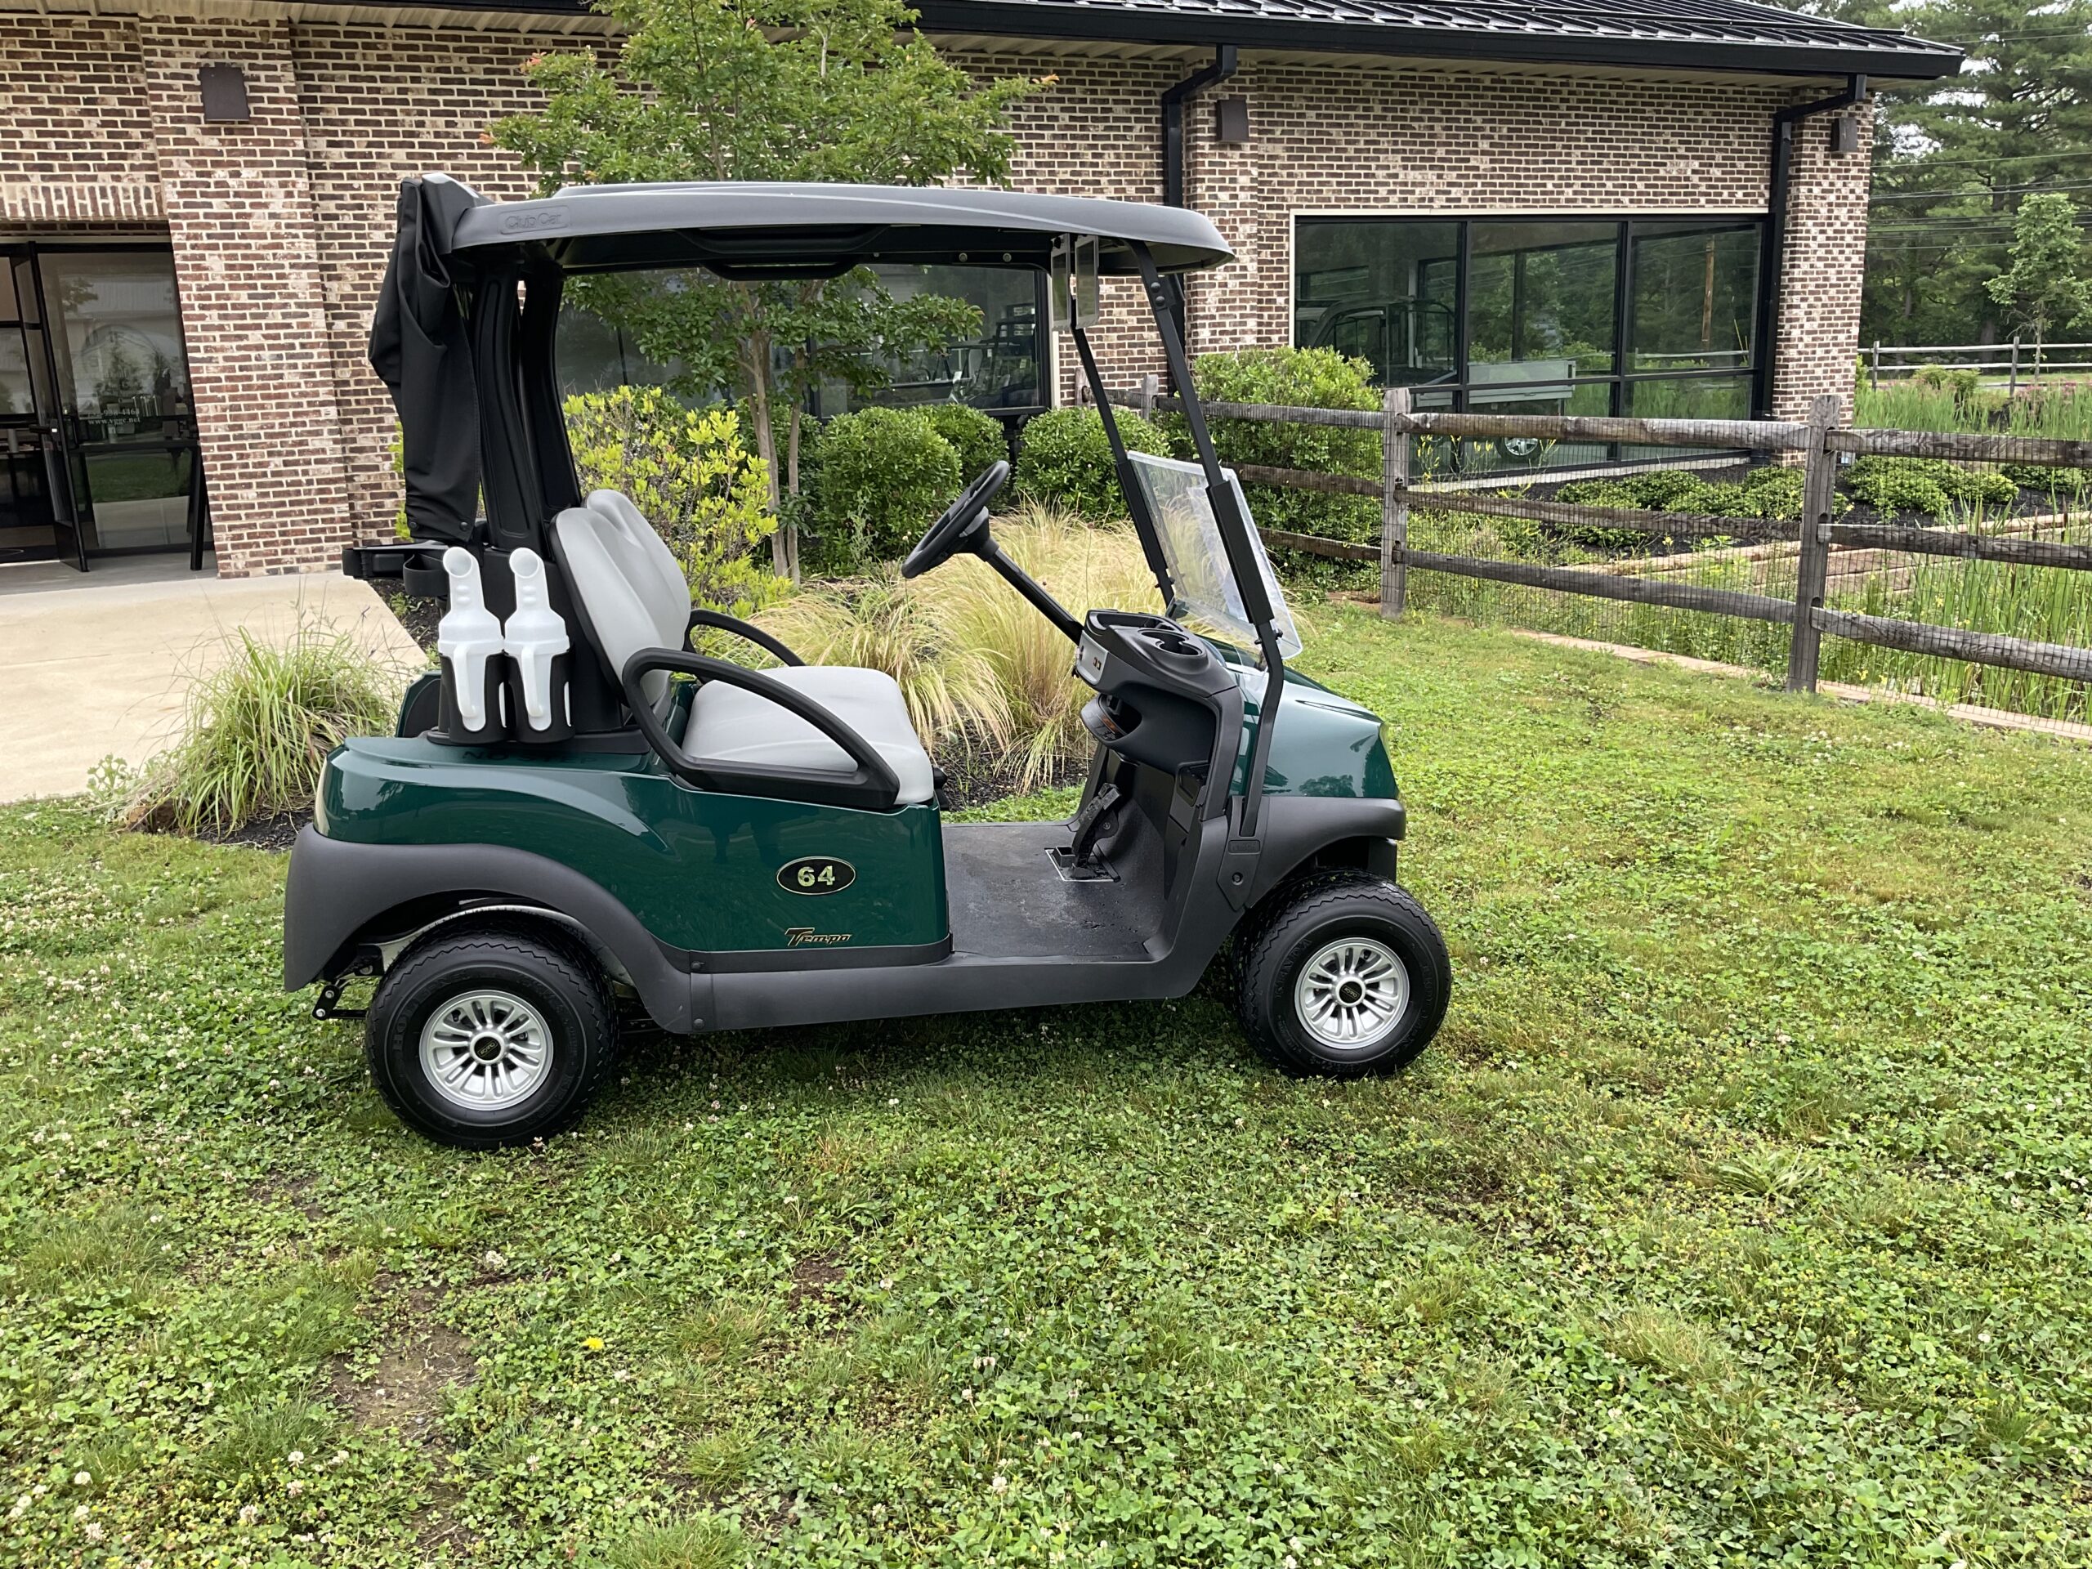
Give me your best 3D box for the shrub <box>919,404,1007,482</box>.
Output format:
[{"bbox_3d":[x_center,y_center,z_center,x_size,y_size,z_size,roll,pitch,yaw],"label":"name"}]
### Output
[{"bbox_3d":[-0.764,-2.250,12.700,1.000,1.100,1.000,-2,14,0],"label":"shrub"}]

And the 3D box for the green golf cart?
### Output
[{"bbox_3d":[-0.364,-0.333,3.741,2.330,1.780,1.200,-2,14,-9],"label":"green golf cart"}]

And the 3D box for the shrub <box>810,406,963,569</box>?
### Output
[{"bbox_3d":[-1.064,-1.984,11.700,1.040,1.100,1.040,-2,14,0],"label":"shrub"}]

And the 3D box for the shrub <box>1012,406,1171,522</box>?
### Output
[{"bbox_3d":[0.303,-2.034,11.800,1.060,1.100,1.060,-2,14,0],"label":"shrub"}]

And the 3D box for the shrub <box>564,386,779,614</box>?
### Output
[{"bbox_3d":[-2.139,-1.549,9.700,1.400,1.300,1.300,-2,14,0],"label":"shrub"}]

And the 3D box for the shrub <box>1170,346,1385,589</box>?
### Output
[{"bbox_3d":[1.475,-2.052,11.100,1.340,1.430,1.300,-2,14,0],"label":"shrub"}]

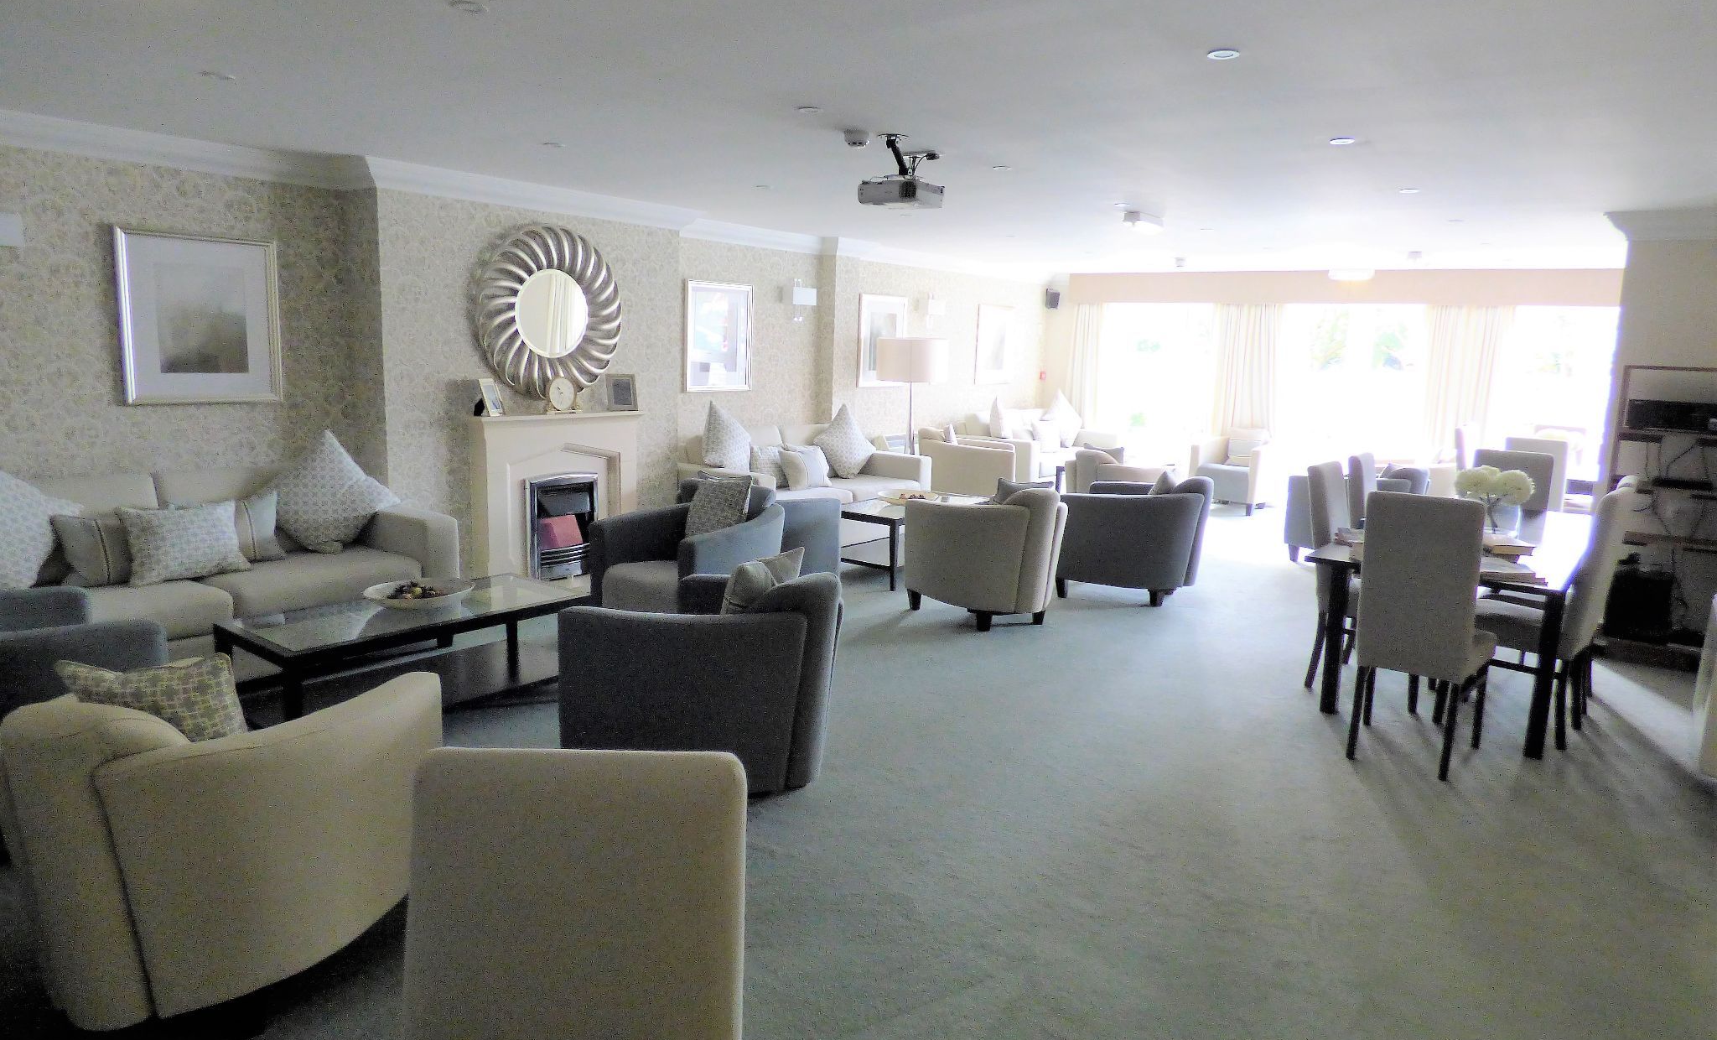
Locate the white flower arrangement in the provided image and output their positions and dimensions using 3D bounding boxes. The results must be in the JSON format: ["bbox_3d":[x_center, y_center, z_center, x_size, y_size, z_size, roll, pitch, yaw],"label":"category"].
[{"bbox_3d":[3.323,-0.101,5.177,0.400,0.370,0.320,10,12,37],"label":"white flower arrangement"}]

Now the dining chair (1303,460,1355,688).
[{"bbox_3d":[2.547,0.309,4.837,0.570,1.060,0.430,10,13,40],"label":"dining chair"}]

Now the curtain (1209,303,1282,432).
[{"bbox_3d":[4.196,-1.304,10.926,0.691,2.173,0.148,11,13,38],"label":"curtain"}]

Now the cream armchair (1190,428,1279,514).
[{"bbox_3d":[3.952,-0.543,10.465,0.691,0.839,0.760,10,12,35],"label":"cream armchair"}]

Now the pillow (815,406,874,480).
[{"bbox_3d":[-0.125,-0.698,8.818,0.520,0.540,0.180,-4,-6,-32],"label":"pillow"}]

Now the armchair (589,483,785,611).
[{"bbox_3d":[-0.854,0.268,5.016,0.721,0.790,0.780,7,11,24],"label":"armchair"}]

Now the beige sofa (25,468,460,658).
[{"bbox_3d":[-3.025,0.234,4.490,0.899,0.869,2.074,11,13,38],"label":"beige sofa"}]

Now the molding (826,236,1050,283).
[{"bbox_3d":[1.001,-2.632,10.244,0.140,0.160,4.019,10,12,37],"label":"molding"}]

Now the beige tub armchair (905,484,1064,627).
[{"bbox_3d":[0.751,0.200,5.752,0.731,0.790,0.751,-4,12,-32],"label":"beige tub armchair"}]

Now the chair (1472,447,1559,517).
[{"bbox_3d":[3.984,0.114,6.177,0.434,1.067,0.573,11,13,38],"label":"chair"}]

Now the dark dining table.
[{"bbox_3d":[3.239,0.431,5.253,0.918,0.711,2.568,10,13,37],"label":"dark dining table"}]

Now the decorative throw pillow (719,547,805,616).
[{"bbox_3d":[-0.334,0.310,3.323,0.150,0.400,0.420,24,19,25],"label":"decorative throw pillow"}]

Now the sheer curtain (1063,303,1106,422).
[{"bbox_3d":[2.734,-1.575,12.103,0.425,2.173,0.138,11,13,38],"label":"sheer curtain"}]

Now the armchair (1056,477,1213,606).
[{"bbox_3d":[1.808,0.103,6.628,0.820,0.810,0.780,8,11,32],"label":"armchair"}]

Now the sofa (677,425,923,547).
[{"bbox_3d":[-0.396,-0.269,7.879,0.889,0.869,2.034,11,13,38],"label":"sofa"}]

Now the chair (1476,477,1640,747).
[{"bbox_3d":[2.949,0.389,4.390,0.593,1.076,0.444,10,13,37],"label":"chair"}]

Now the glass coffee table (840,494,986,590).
[{"bbox_3d":[0.347,0.112,7.044,0.622,0.474,1.185,10,12,35],"label":"glass coffee table"}]

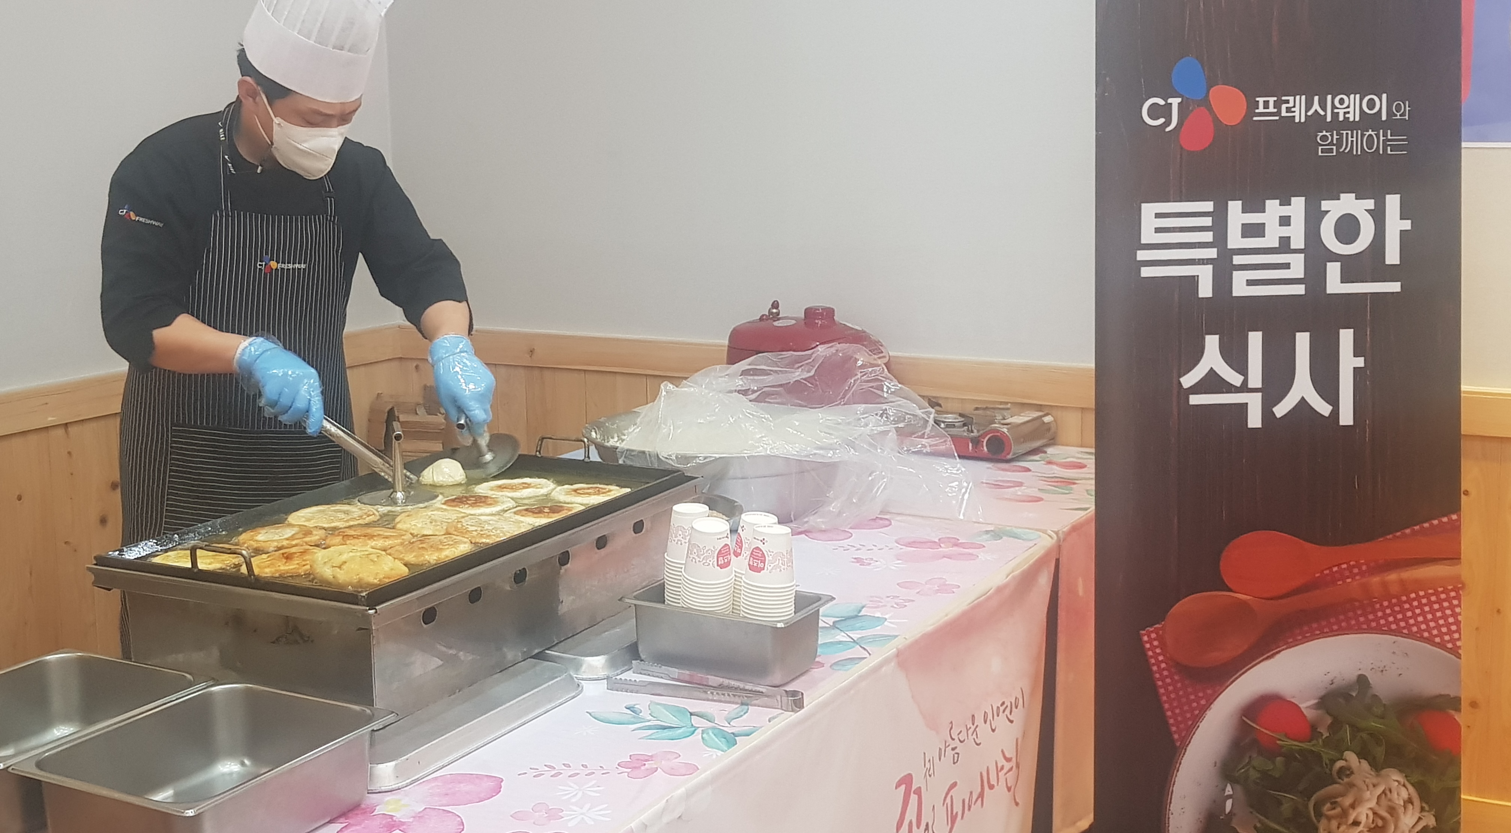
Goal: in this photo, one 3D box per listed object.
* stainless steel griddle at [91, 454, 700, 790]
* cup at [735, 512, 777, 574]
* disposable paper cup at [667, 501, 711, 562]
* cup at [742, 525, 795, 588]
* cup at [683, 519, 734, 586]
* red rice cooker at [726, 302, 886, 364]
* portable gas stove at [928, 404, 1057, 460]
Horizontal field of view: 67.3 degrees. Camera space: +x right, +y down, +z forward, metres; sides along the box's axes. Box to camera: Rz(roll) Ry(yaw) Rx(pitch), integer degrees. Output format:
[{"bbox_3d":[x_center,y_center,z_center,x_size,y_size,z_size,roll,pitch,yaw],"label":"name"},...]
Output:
[{"bbox_3d":[-0.468,0.217,1.669,0.500,0.184,0.730,4,11,27],"label":"stainless steel griddle"},{"bbox_3d":[0.005,0.173,1.534,0.069,0.071,0.069,-1,10,0],"label":"cup"},{"bbox_3d":[-0.089,0.161,1.568,0.069,0.071,0.069,-1,10,0],"label":"disposable paper cup"},{"bbox_3d":[0.021,0.181,1.482,0.069,0.071,0.069,-1,10,0],"label":"cup"},{"bbox_3d":[-0.060,0.176,1.507,0.069,0.071,0.069,-1,10,0],"label":"cup"},{"bbox_3d":[0.137,-0.090,2.826,0.430,0.381,0.400,4,11,25],"label":"red rice cooker"},{"bbox_3d":[0.538,0.022,2.838,0.333,0.098,0.275,6,12,34],"label":"portable gas stove"}]

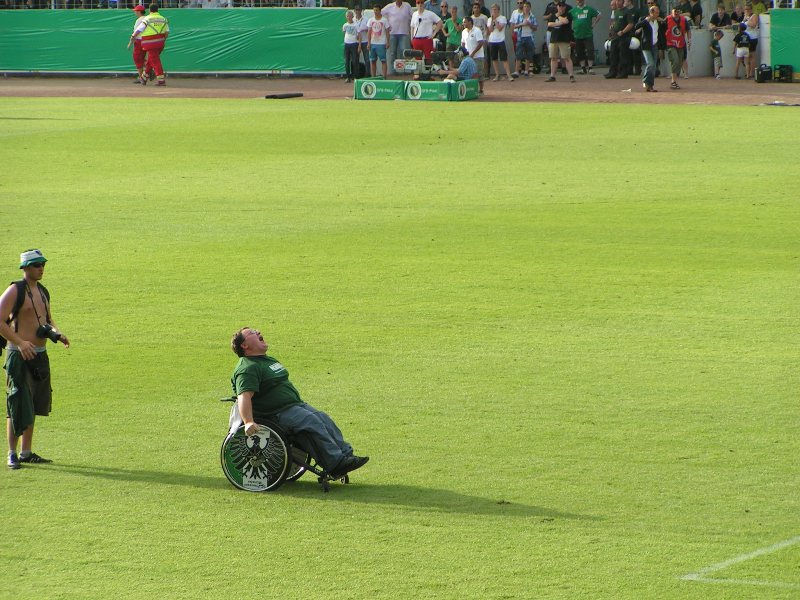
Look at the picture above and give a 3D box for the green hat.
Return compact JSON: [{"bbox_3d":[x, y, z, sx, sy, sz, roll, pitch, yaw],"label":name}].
[{"bbox_3d":[-3.115,-0.349,38.750,0.260,0.130,0.240,-10,-2,0],"label":"green hat"}]

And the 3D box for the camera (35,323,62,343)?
[{"bbox_3d":[-2.973,0.282,38.650,0.190,0.105,0.140,24,17,29],"label":"camera"}]

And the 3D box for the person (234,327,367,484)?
[{"bbox_3d":[-0.809,0.847,37.334,1.120,1.230,0.620,2,6,17],"label":"person"}]

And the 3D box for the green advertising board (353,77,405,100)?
[{"bbox_3d":[-0.127,-4.365,94.271,1.100,0.410,1.150,3,6,27],"label":"green advertising board"}]

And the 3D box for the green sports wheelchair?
[{"bbox_3d":[-0.957,1.165,37.411,0.960,0.750,0.650,2,6,17],"label":"green sports wheelchair"}]

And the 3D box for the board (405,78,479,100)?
[{"bbox_3d":[0.875,-4.332,93.942,1.100,0.410,1.150,3,6,27],"label":"board"}]

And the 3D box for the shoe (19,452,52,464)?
[{"bbox_3d":[-3.104,1.347,38.853,0.295,0.105,0.110,1,6,6],"label":"shoe"}]

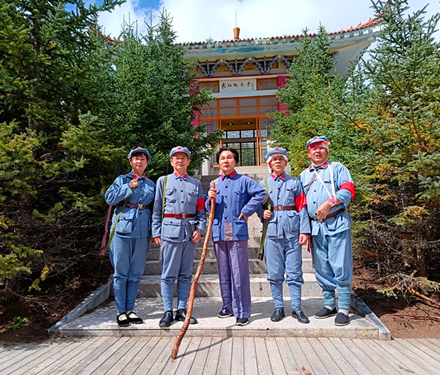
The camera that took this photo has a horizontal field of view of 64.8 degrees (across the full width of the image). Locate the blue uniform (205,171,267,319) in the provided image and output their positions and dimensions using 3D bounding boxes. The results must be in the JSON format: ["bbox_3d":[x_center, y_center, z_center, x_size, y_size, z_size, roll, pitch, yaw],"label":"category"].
[{"bbox_3d":[0.169,0.535,3.429,0.591,1.414,0.420,-4,-9,18],"label":"blue uniform"}]

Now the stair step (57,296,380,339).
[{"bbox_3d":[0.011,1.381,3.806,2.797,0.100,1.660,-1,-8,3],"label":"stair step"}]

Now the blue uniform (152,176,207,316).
[{"bbox_3d":[-0.396,0.518,3.391,0.520,1.353,0.300,1,-9,-14],"label":"blue uniform"}]

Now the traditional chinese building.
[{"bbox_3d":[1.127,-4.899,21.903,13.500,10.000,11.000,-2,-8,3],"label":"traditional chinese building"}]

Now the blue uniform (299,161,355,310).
[{"bbox_3d":[1.082,0.463,3.442,0.511,1.476,0.420,-7,-10,36],"label":"blue uniform"}]

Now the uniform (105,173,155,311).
[{"bbox_3d":[-0.887,0.535,3.437,0.500,1.390,0.310,3,-9,-26],"label":"uniform"}]

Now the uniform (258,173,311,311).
[{"bbox_3d":[0.682,0.524,3.469,0.494,1.374,0.380,-4,-9,21],"label":"uniform"}]

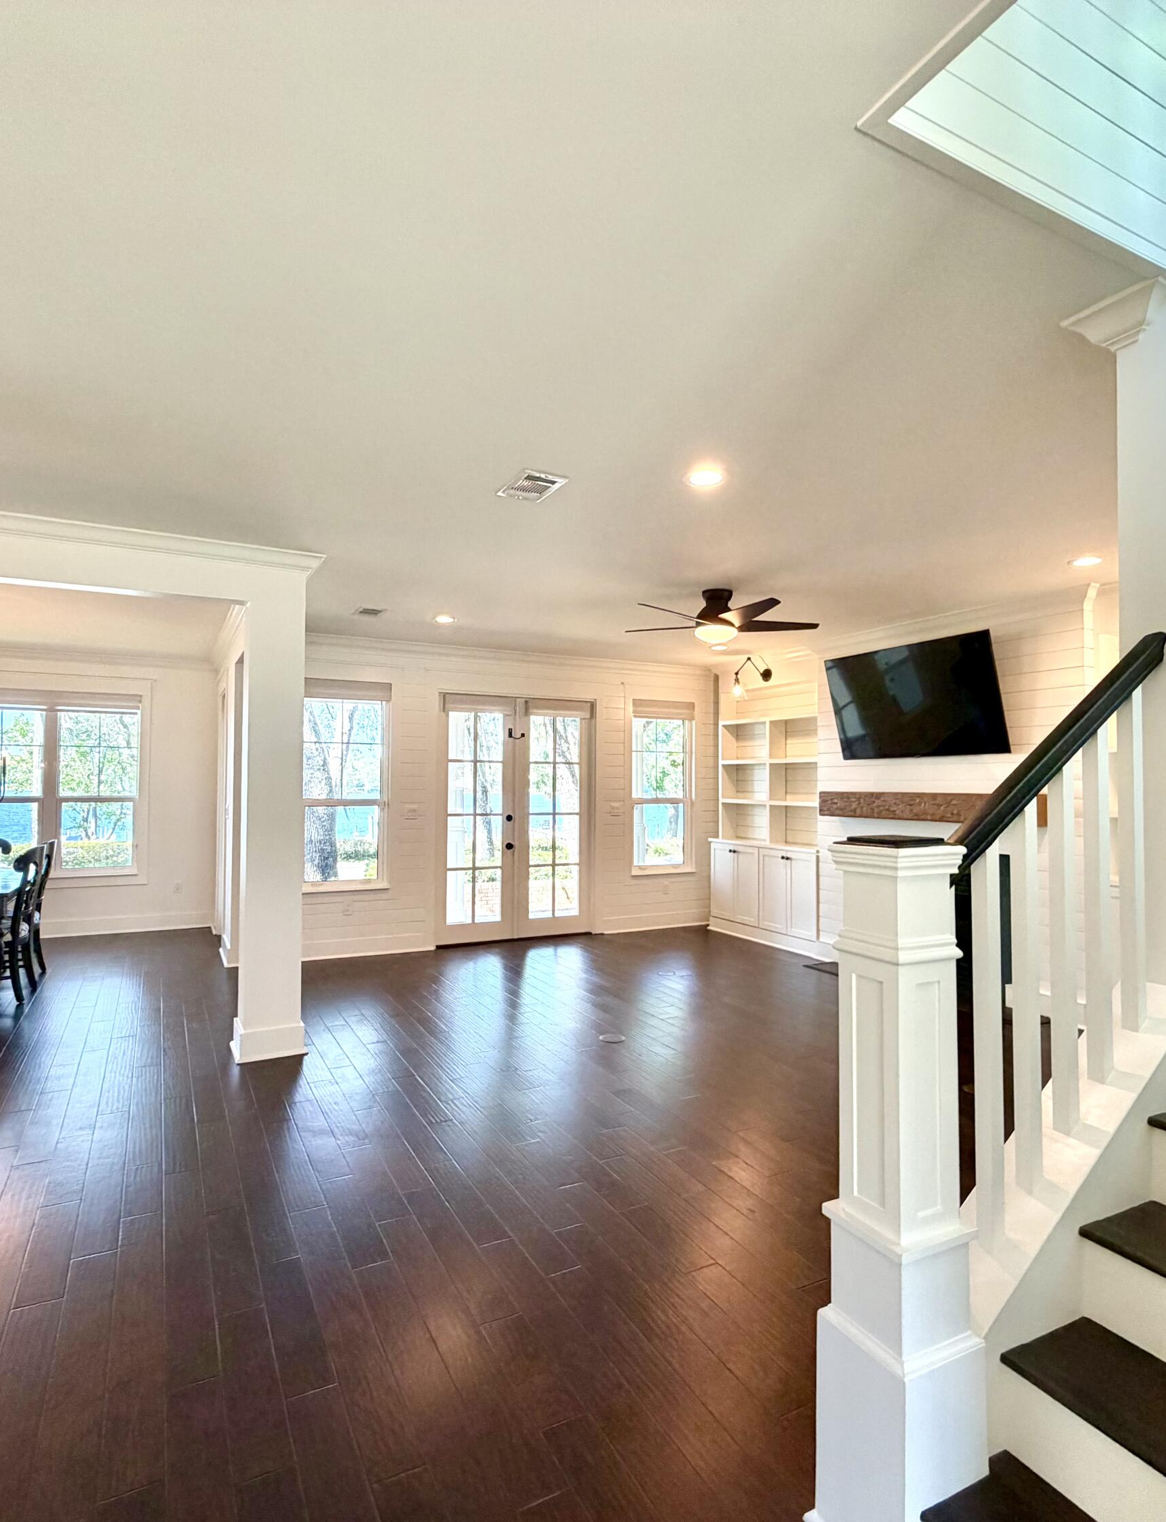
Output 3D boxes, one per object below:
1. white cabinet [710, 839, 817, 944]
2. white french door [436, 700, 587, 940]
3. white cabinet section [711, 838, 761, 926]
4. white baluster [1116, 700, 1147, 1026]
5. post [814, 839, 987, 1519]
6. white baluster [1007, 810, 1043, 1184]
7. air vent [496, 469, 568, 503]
[{"bbox_3d":[1.843,1.227,7.908,0.430,0.855,1.640,1,-2,-28],"label":"white cabinet"},{"bbox_3d":[-0.605,0.551,7.695,1.545,2.240,0.080,1,-2,-28],"label":"white french door"},{"bbox_3d":[1.674,1.203,8.221,0.383,0.795,0.755,1,-2,-28],"label":"white cabinet section"},{"bbox_3d":[1.325,0.231,1.980,0.038,0.837,0.037,1,-2,-28],"label":"white baluster"},{"bbox_3d":[0.621,0.841,1.614,0.232,1.370,0.230,1,-2,-28],"label":"post"},{"bbox_3d":[0.977,0.512,1.805,0.041,0.855,0.041,1,-2,-28],"label":"white baluster"},{"bbox_3d":[-0.212,-1.140,3.442,0.197,0.020,0.317,1,-2,-28],"label":"air vent"}]

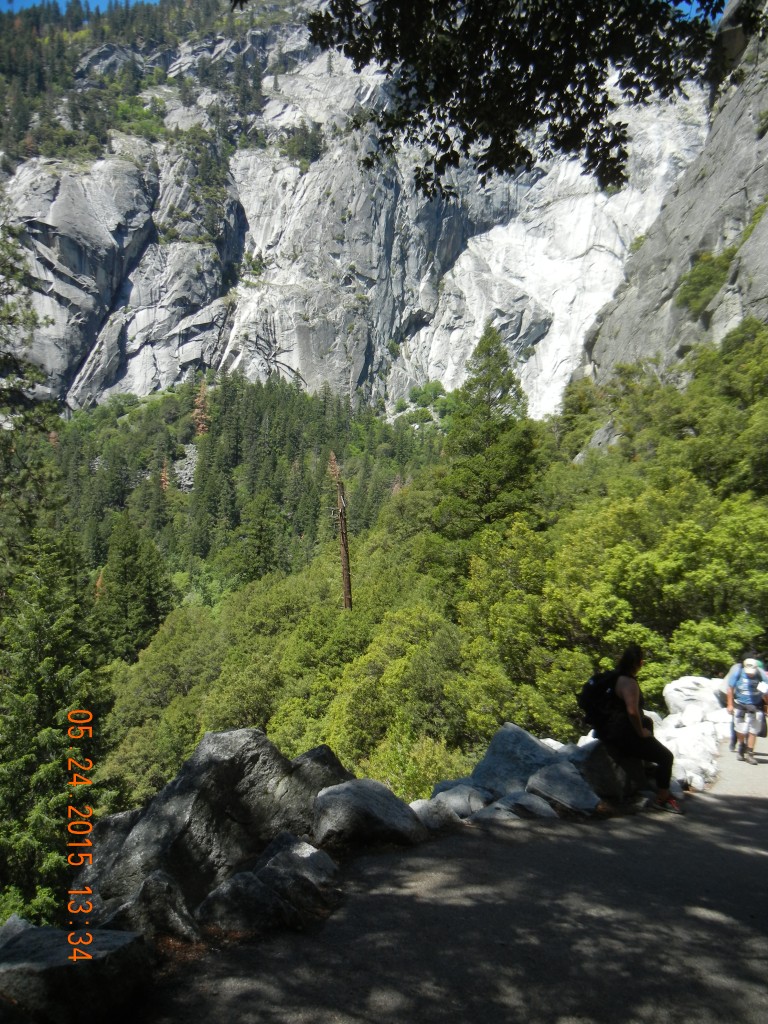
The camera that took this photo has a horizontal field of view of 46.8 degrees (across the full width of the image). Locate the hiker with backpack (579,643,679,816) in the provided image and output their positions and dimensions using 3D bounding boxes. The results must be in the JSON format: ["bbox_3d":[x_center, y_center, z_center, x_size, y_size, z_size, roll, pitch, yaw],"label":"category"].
[{"bbox_3d":[2.004,1.750,7.300,0.770,1.347,0.500,-2,-6,10],"label":"hiker with backpack"}]

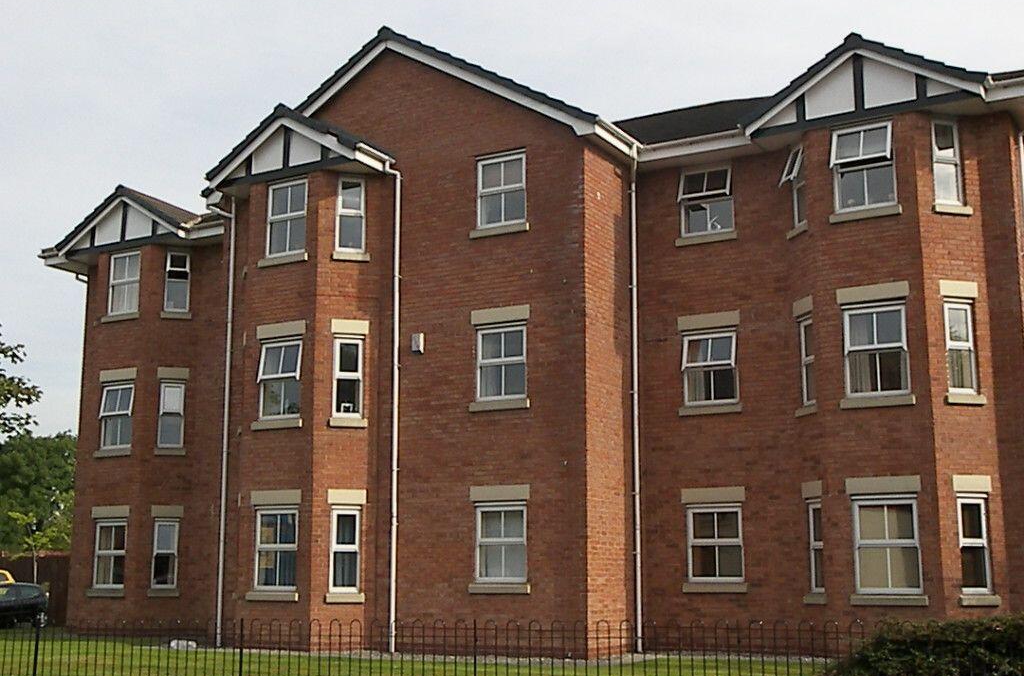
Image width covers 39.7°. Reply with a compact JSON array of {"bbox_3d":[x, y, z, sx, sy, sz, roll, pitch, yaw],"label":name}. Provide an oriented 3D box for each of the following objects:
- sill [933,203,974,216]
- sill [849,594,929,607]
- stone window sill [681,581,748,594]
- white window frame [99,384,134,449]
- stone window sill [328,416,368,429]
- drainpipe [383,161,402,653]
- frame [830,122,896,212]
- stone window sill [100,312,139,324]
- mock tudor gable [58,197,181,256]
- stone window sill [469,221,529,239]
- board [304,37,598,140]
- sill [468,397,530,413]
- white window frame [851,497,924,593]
[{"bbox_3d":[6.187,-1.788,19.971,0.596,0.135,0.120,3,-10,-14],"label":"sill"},{"bbox_3d":[5.111,3.561,19.271,1.020,0.135,0.150,-6,-12,29],"label":"sill"},{"bbox_3d":[3.102,3.796,21.542,1.050,0.140,0.140,-6,-11,32],"label":"stone window sill"},{"bbox_3d":[-7.772,1.520,27.939,0.910,1.300,0.150,-6,-12,34],"label":"white window frame"},{"bbox_3d":[-2.573,1.343,22.372,0.610,0.140,0.120,3,-10,-14],"label":"stone window sill"},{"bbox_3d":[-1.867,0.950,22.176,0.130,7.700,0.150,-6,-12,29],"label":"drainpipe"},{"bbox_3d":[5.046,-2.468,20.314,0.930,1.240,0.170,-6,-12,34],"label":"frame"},{"bbox_3d":[-7.680,-0.405,28.044,1.020,0.140,0.120,-6,-11,30],"label":"stone window sill"},{"bbox_3d":[-7.942,-2.322,28.697,3.250,1.080,0.240,-5,-11,28],"label":"mock tudor gable"},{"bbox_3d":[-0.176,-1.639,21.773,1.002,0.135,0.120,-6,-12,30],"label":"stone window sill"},{"bbox_3d":[-1.232,-3.869,22.716,5.850,2.240,0.100,-6,-12,30],"label":"board"},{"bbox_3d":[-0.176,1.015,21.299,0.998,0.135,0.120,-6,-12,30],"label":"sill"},{"bbox_3d":[5.142,2.829,19.430,0.940,1.330,0.100,-6,-12,34],"label":"white window frame"}]

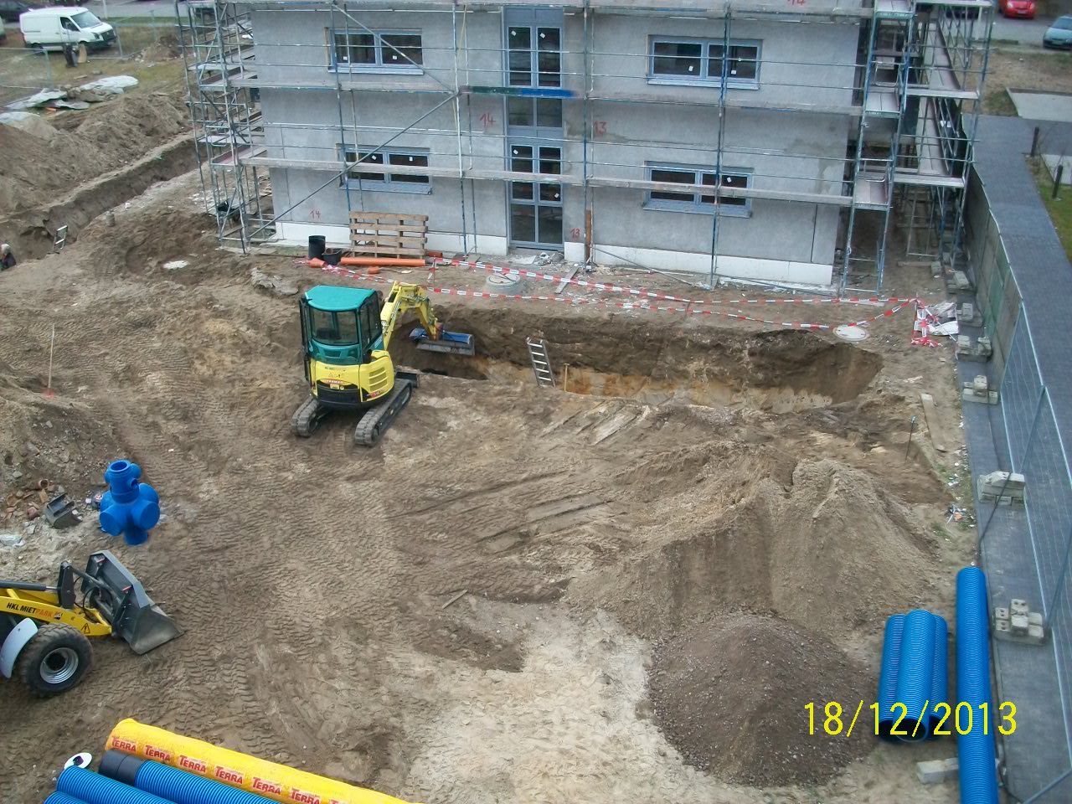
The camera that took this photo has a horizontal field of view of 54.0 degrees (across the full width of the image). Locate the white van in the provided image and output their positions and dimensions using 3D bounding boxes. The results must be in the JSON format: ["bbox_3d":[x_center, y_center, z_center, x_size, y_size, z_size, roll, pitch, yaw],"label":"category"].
[{"bbox_3d":[-28.044,-22.269,63.039,5.600,2.500,2.000,8,28,17],"label":"white van"}]

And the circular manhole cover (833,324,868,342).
[{"bbox_3d":[6.569,-1.404,21.946,0.770,0.100,0.770,7,28,15],"label":"circular manhole cover"}]

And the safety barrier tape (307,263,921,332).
[{"bbox_3d":[1.211,-2.505,23.285,13.900,0.800,0.850,7,28,15],"label":"safety barrier tape"}]

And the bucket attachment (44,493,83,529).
[{"bbox_3d":[-7.143,1.636,15.823,0.500,0.420,0.460,-19,32,-32],"label":"bucket attachment"}]

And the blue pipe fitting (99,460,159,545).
[{"bbox_3d":[-5.950,1.437,15.331,0.880,1.270,0.880,10,29,21],"label":"blue pipe fitting"}]

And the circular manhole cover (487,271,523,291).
[{"bbox_3d":[-0.753,-2.736,24.370,0.860,0.220,0.860,-1,27,0],"label":"circular manhole cover"}]

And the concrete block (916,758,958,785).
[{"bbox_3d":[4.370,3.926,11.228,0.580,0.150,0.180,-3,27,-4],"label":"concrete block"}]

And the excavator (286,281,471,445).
[{"bbox_3d":[-2.854,-1.320,19.777,1.650,2.500,4.750,6,28,14],"label":"excavator"}]

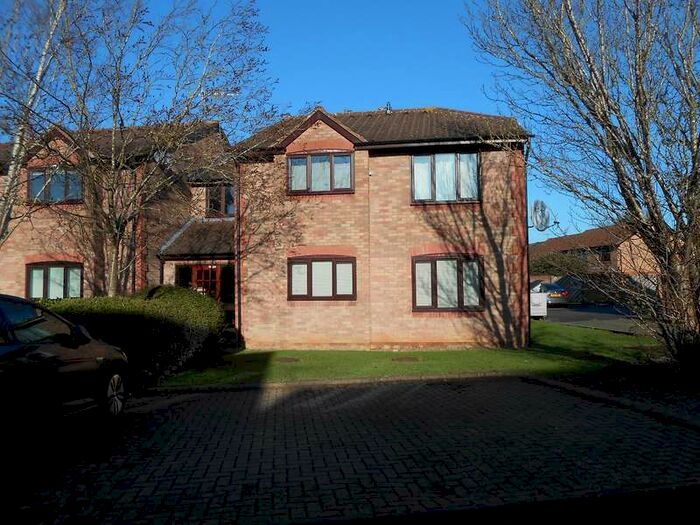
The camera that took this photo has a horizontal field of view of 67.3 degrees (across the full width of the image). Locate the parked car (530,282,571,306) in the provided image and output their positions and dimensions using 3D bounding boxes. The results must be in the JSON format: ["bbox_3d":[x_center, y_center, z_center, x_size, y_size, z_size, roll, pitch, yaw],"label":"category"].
[{"bbox_3d":[11.826,1.898,31.764,1.760,1.450,4.300,-1,-3,8],"label":"parked car"}]

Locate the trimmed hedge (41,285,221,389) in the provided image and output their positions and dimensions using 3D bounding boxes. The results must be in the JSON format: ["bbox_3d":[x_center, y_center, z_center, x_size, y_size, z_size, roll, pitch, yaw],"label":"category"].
[{"bbox_3d":[-4.856,1.350,10.756,3.580,1.710,2.850,-1,-3,8],"label":"trimmed hedge"}]

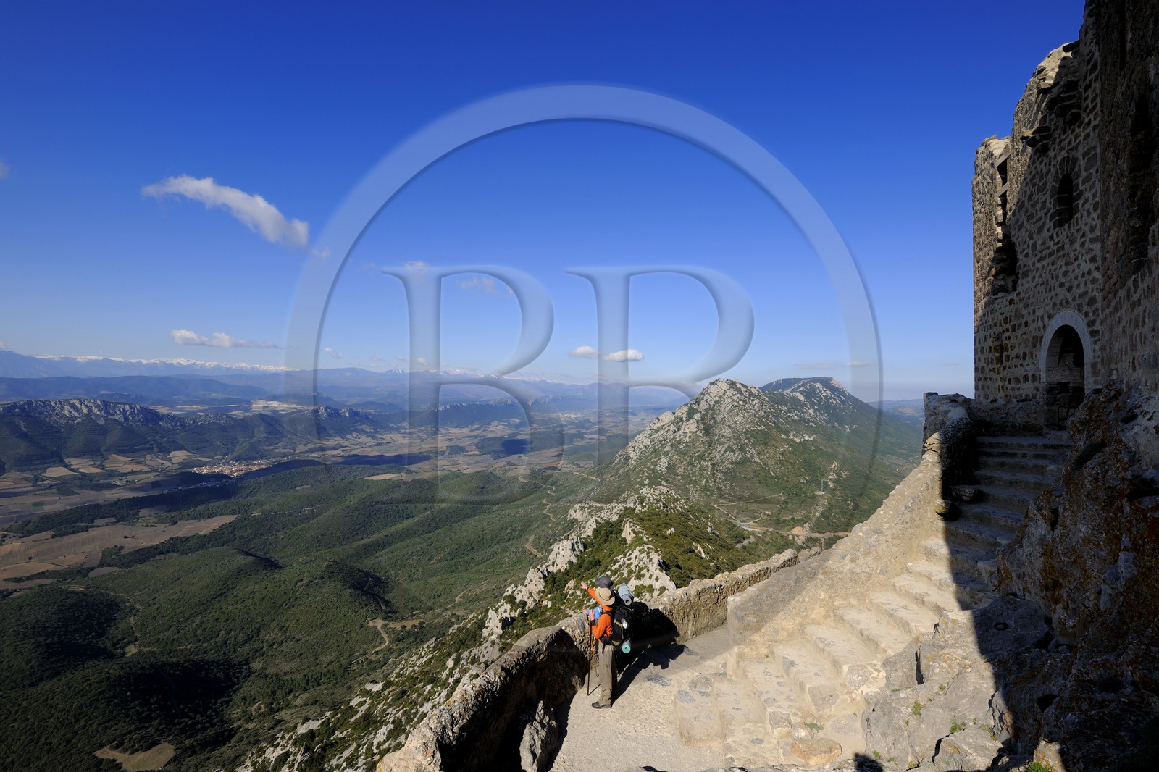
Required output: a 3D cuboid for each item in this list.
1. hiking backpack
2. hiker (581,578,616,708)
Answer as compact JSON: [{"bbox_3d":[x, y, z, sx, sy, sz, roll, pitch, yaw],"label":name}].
[{"bbox_3d":[0.600,3.640,7.580,0.480,0.820,0.500,0,-1,3],"label":"hiking backpack"},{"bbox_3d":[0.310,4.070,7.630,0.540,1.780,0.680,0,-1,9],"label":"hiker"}]

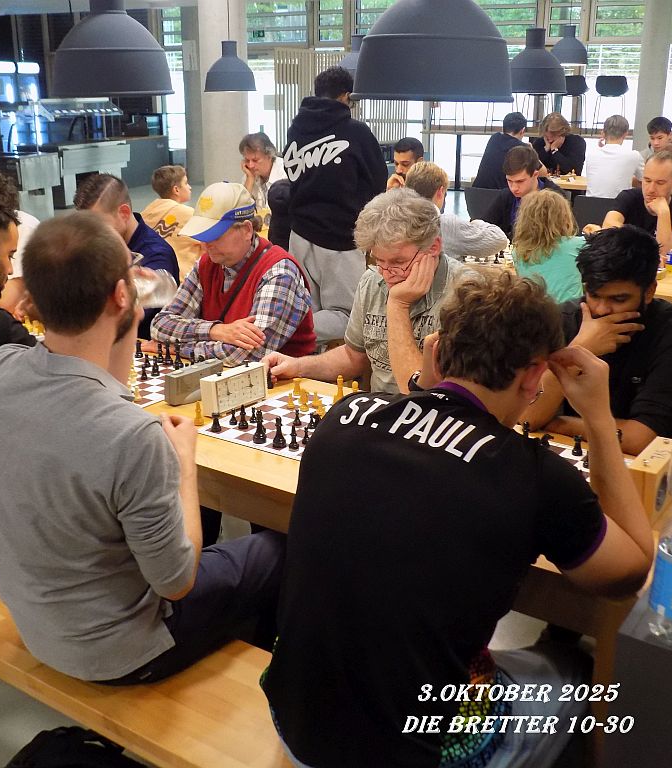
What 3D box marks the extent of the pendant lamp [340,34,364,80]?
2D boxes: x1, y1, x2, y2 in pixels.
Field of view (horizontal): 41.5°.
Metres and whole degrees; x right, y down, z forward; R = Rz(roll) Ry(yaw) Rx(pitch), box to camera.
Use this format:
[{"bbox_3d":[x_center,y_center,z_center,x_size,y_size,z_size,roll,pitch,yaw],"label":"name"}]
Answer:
[{"bbox_3d":[0.172,-2.209,6.104,0.395,0.355,0.395,0,18,0],"label":"pendant lamp"}]

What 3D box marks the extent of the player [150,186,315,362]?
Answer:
[{"bbox_3d":[-0.364,-0.035,3.170,0.640,1.332,0.700,12,22,32],"label":"player"}]

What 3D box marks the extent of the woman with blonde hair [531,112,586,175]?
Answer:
[{"bbox_3d":[2.232,-2.118,9.174,0.540,1.330,0.750,12,22,32],"label":"woman with blonde hair"}]

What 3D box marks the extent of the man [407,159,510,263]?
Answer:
[{"bbox_3d":[0.511,-0.486,4.707,0.540,1.310,0.820,12,22,33],"label":"man"}]

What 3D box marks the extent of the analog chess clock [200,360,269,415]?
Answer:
[{"bbox_3d":[-0.308,0.013,2.716,0.058,0.122,0.207,13,22,34],"label":"analog chess clock"}]

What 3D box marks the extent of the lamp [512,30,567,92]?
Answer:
[{"bbox_3d":[1.186,-1.934,5.304,0.395,0.355,0.395,0,18,0],"label":"lamp"}]

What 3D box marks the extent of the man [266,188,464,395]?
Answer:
[{"bbox_3d":[0.128,0.065,2.830,0.620,1.356,0.680,8,20,23],"label":"man"}]

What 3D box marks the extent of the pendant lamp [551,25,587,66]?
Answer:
[{"bbox_3d":[2.313,-3.363,8.804,0.395,0.355,0.395,0,18,0],"label":"pendant lamp"}]

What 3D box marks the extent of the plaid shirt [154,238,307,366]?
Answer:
[{"bbox_3d":[-0.372,-0.269,3.297,0.530,0.520,0.460,12,22,33],"label":"plaid shirt"}]

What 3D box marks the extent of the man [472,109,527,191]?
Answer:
[{"bbox_3d":[1.677,-1.876,8.403,0.520,1.330,0.780,12,22,32],"label":"man"}]

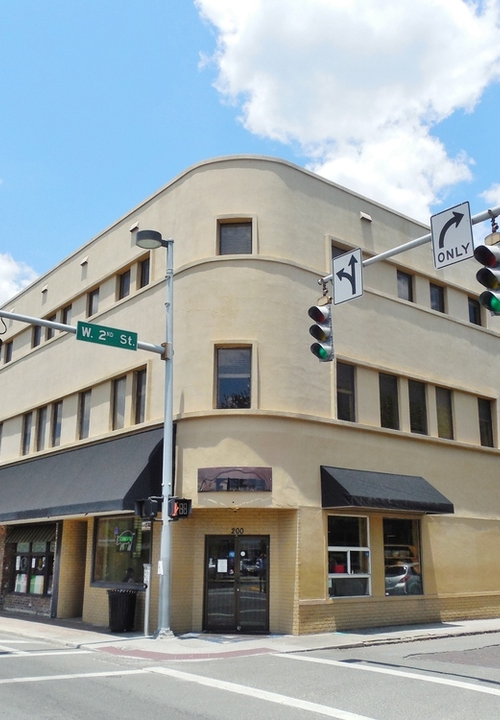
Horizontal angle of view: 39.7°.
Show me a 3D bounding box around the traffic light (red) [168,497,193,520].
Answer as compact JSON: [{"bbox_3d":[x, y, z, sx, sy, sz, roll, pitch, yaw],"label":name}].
[{"bbox_3d":[-1.581,3.389,15.768,0.451,0.451,0.281,13,-20,-37],"label":"traffic light (red)"}]

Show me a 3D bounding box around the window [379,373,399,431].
[{"bbox_3d":[3.858,1.148,19.073,0.800,1.540,0.120,13,-20,-37],"label":"window"}]

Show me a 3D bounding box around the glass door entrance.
[{"bbox_3d":[-0.318,5.181,16.107,1.525,2.157,0.100,-1,-16,6],"label":"glass door entrance"}]

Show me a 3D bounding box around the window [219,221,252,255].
[{"bbox_3d":[-0.365,-3.221,18.466,0.880,0.942,0.140,-2,-16,6],"label":"window"}]

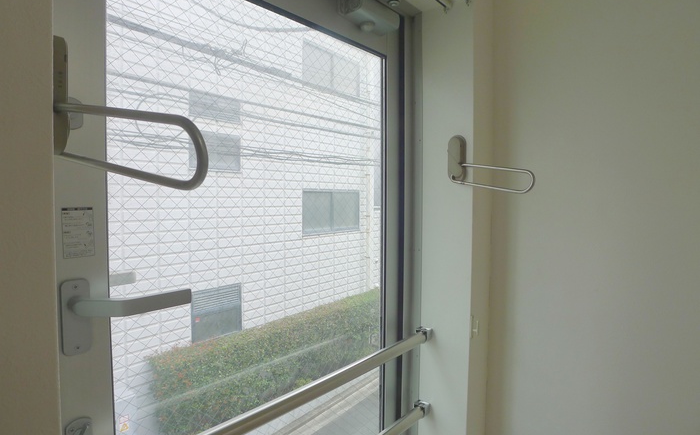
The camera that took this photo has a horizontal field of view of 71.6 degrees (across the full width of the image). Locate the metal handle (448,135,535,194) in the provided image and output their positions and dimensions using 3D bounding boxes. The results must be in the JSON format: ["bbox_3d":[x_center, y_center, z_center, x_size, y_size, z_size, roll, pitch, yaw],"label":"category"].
[{"bbox_3d":[0.293,-0.112,1.020,0.193,0.132,0.049,2,3,37],"label":"metal handle"}]

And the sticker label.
[{"bbox_3d":[-0.311,0.018,0.557,0.003,0.057,0.035,2,3,37],"label":"sticker label"}]

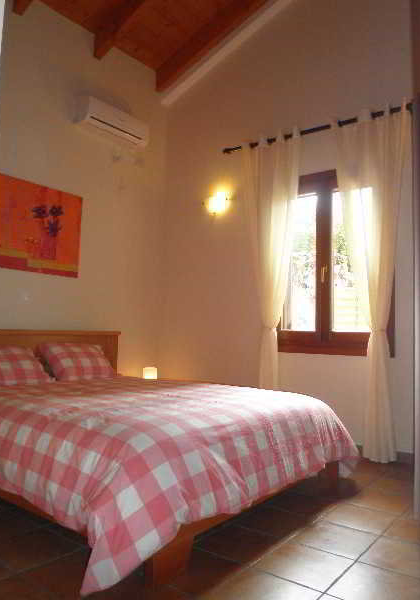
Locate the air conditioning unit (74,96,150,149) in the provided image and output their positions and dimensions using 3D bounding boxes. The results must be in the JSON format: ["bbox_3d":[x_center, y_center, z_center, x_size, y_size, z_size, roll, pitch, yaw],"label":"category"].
[{"bbox_3d":[-0.944,-1.713,4.439,0.209,0.231,0.734,-2,-5,40],"label":"air conditioning unit"}]

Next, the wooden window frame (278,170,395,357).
[{"bbox_3d":[0.994,-0.312,3.799,1.117,1.525,0.095,-2,-5,40],"label":"wooden window frame"}]

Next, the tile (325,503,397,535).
[{"bbox_3d":[0.785,1.121,2.309,0.305,0.012,0.305,-2,-5,40],"label":"tile"}]

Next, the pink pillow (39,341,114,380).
[{"bbox_3d":[-1.154,0.523,3.911,0.627,0.400,0.160,6,-46,-50],"label":"pink pillow"}]

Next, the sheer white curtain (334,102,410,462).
[{"bbox_3d":[1.226,-0.143,3.457,0.589,2.680,0.133,-2,-5,40],"label":"sheer white curtain"}]

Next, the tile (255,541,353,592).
[{"bbox_3d":[0.397,1.083,1.845,0.305,0.012,0.305,-2,-5,40],"label":"tile"}]

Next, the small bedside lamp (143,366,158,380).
[{"bbox_3d":[-0.596,0.749,4.520,0.135,0.153,0.135,-2,-5,40],"label":"small bedside lamp"}]

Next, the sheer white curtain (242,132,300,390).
[{"bbox_3d":[0.511,-0.134,4.048,0.621,2.703,0.133,-2,-5,40],"label":"sheer white curtain"}]

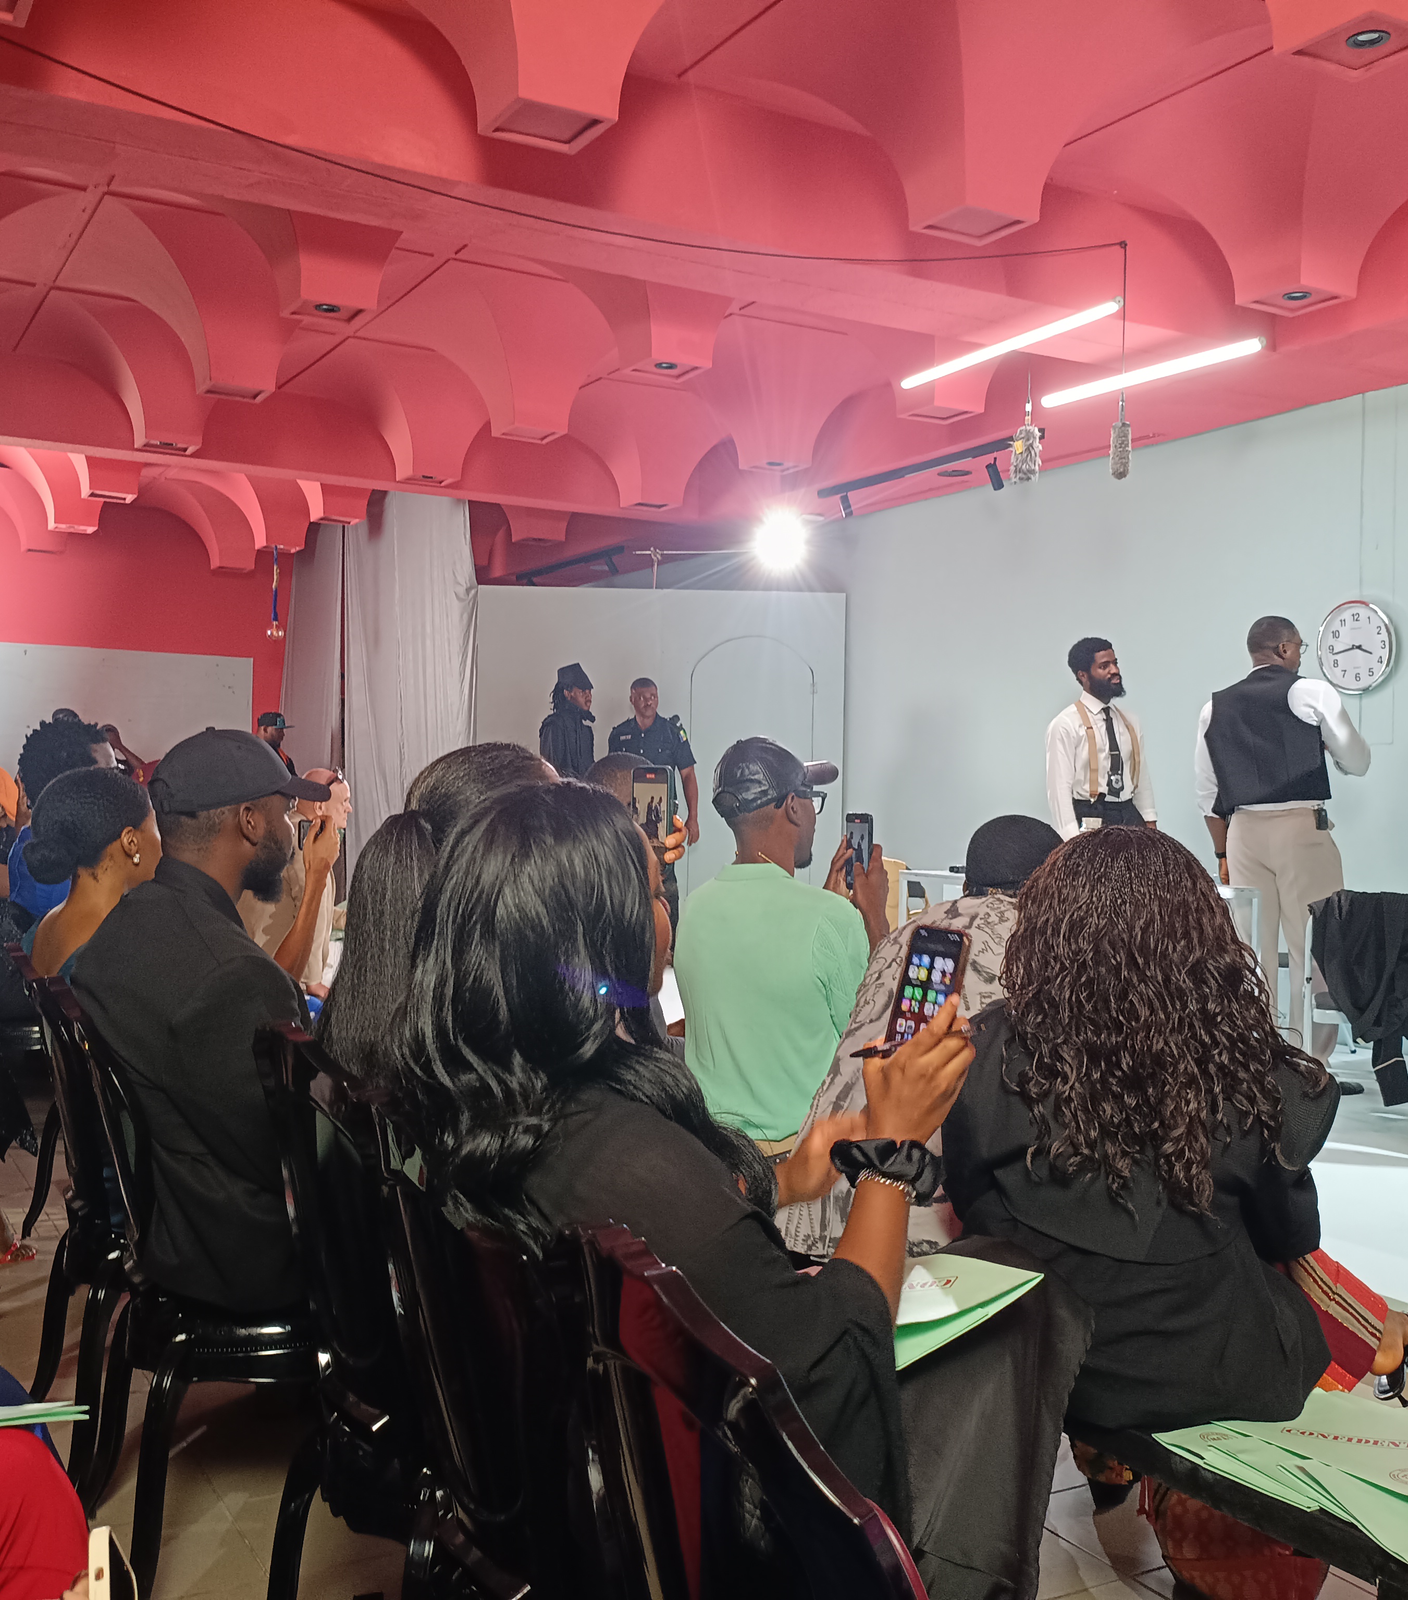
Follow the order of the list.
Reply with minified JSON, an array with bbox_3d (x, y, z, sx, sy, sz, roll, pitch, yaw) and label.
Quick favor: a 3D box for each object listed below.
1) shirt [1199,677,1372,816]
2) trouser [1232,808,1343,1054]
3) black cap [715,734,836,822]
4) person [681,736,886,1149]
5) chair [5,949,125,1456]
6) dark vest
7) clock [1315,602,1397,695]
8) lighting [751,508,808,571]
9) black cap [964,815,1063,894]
[{"bbox_3d":[2.113,-0.186,5.870,0.300,0.550,0.550,0,1,-43],"label":"shirt"},{"bbox_3d":[2.156,0.527,5.930,0.340,1.000,0.420,1,0,-40],"label":"trouser"},{"bbox_3d":[0.133,-0.042,3.000,0.255,0.150,0.185,-11,6,-29],"label":"black cap"},{"bbox_3d":[0.289,0.559,3.261,0.800,1.367,0.520,0,1,-40],"label":"person"},{"bbox_3d":[-1.000,0.730,3.030,0.540,0.910,0.460,1,0,-30],"label":"chair"},{"bbox_3d":[2.084,-0.212,5.920,0.290,0.570,0.460,1,0,-40],"label":"dark vest"},{"bbox_3d":[2.891,-0.676,7.100,0.050,0.410,0.410,1,0,-30],"label":"clock"},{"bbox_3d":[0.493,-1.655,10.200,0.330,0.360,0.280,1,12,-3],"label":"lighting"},{"bbox_3d":[0.539,0.096,2.750,0.180,0.140,0.205,1,1,38],"label":"black cap"}]

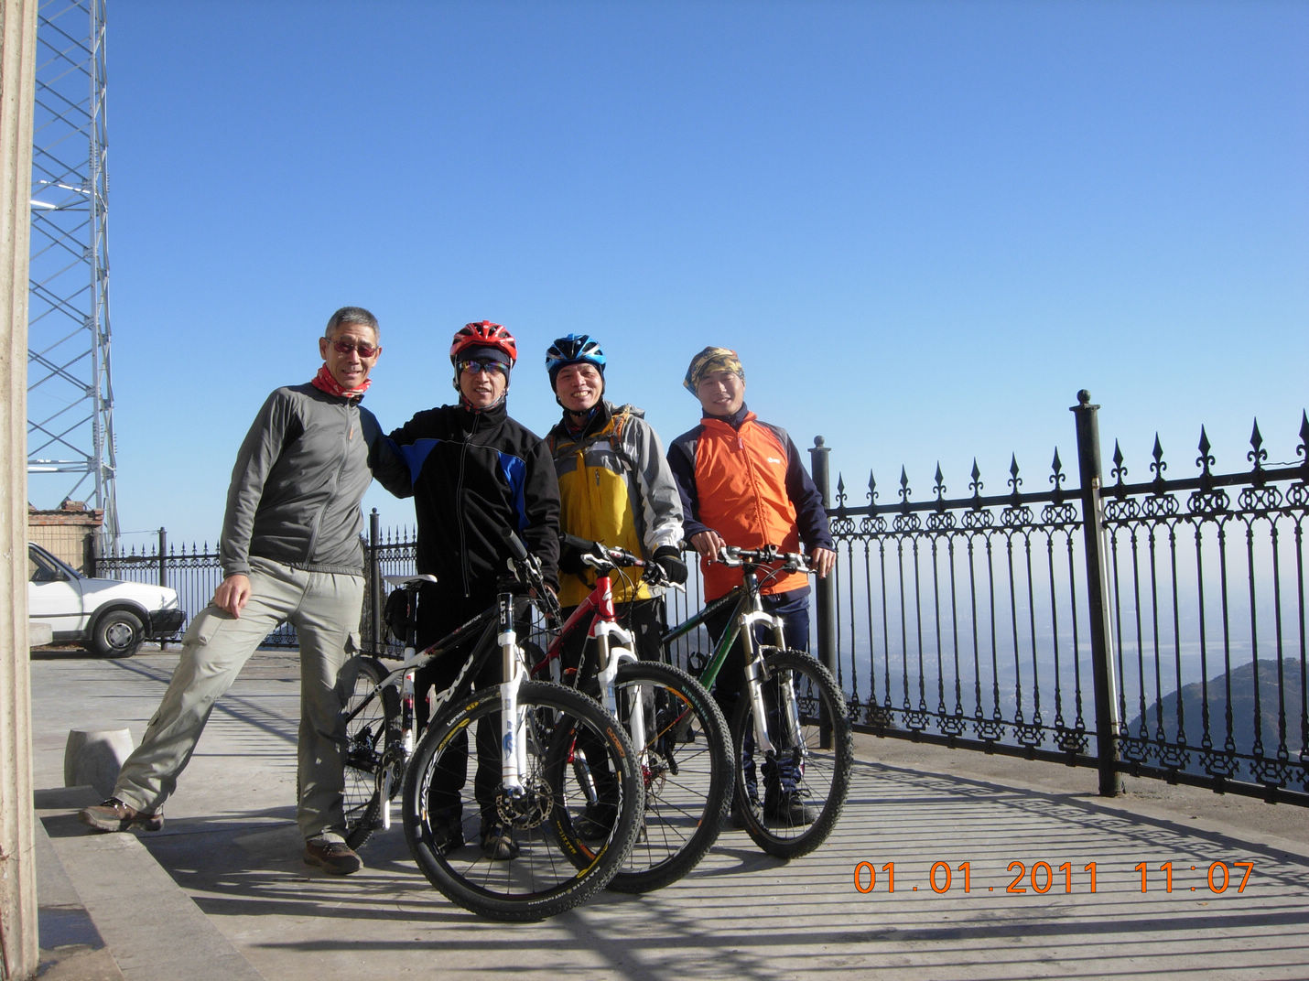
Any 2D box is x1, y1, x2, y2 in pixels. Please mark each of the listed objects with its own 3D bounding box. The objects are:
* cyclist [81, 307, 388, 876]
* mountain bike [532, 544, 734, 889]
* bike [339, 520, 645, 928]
[{"bbox_3d":[-1.360,0.315,4.470,0.980,1.810,0.520,0,-4,-20],"label":"cyclist"},{"bbox_3d":[-0.199,0.685,4.459,0.580,1.030,1.725,0,-4,-21],"label":"mountain bike"},{"bbox_3d":[-0.676,0.677,4.205,0.580,1.030,1.695,2,-5,-38],"label":"bike"}]

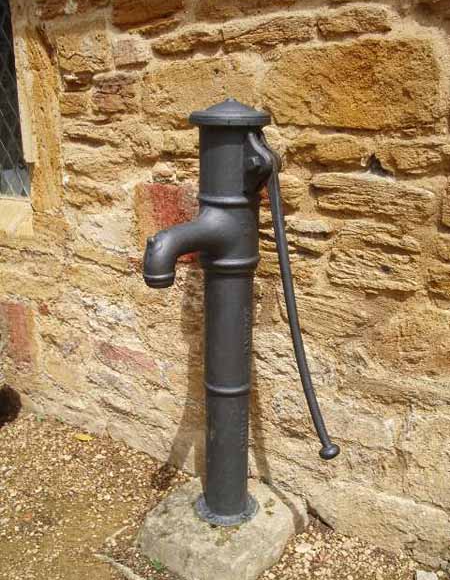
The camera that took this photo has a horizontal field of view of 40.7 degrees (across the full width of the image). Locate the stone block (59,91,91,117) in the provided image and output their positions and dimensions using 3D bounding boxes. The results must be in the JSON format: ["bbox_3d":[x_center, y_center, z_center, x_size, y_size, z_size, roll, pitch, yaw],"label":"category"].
[{"bbox_3d":[-0.573,-0.743,2.425,0.171,0.096,0.080,10,18,32],"label":"stone block"}]

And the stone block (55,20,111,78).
[{"bbox_3d":[-0.504,-0.935,2.371,0.284,0.191,0.150,10,18,32],"label":"stone block"}]

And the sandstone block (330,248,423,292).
[{"bbox_3d":[0.488,-0.079,1.917,0.284,0.106,0.130,10,18,32],"label":"sandstone block"}]

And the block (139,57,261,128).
[{"bbox_3d":[-0.041,-0.690,2.154,0.479,0.220,0.200,10,18,32],"label":"block"}]

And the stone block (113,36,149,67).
[{"bbox_3d":[-0.315,-0.870,2.229,0.168,0.093,0.100,10,18,32],"label":"stone block"}]

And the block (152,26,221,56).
[{"bbox_3d":[-0.101,-0.850,2.096,0.293,0.077,0.110,10,18,32],"label":"block"}]

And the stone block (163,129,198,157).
[{"bbox_3d":[-0.135,-0.528,2.193,0.159,0.093,0.090,10,18,32],"label":"stone block"}]

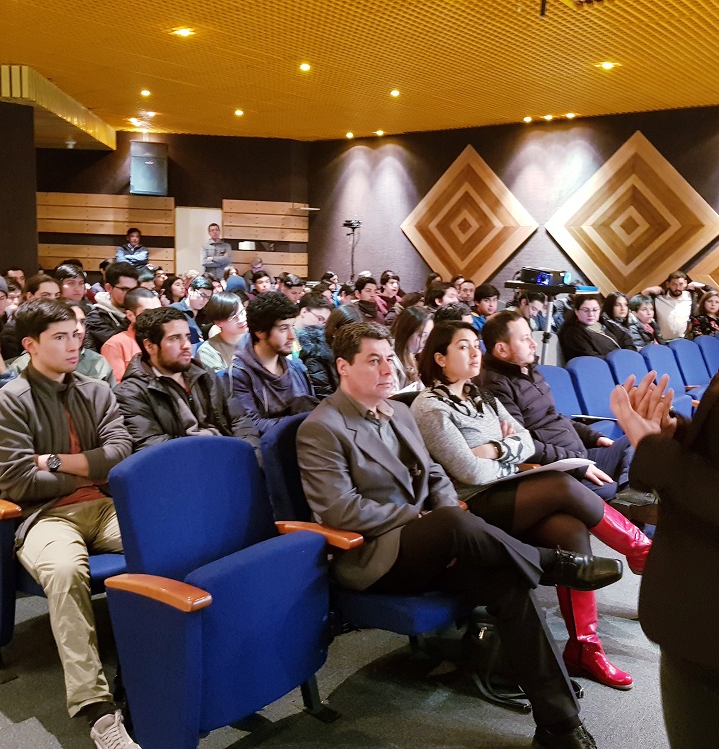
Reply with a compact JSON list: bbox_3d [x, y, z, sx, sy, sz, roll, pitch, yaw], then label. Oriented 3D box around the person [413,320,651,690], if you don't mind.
[{"bbox_3d":[0.625,0.439,2.787,1.010,1.225,0.540,10,12,40],"label":"person"}]

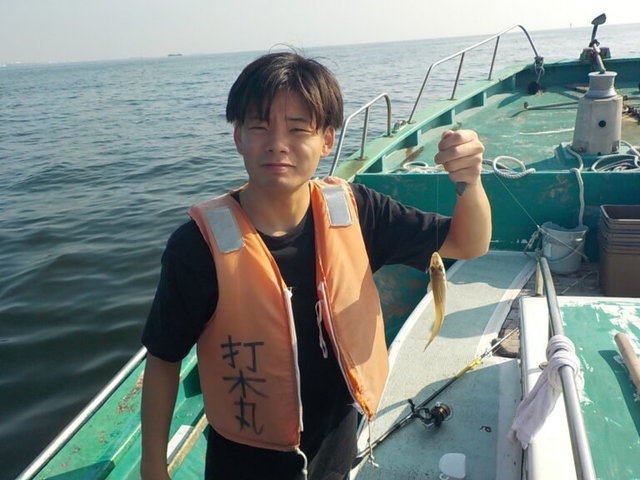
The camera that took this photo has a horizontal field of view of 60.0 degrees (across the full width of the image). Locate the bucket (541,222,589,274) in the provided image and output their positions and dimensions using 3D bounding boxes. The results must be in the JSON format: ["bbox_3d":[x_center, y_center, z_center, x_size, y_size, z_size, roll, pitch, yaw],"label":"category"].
[{"bbox_3d":[1.290,0.043,2.899,0.243,0.226,0.243,2,20,17],"label":"bucket"}]

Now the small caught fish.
[{"bbox_3d":[0.199,0.108,0.955,0.034,0.182,0.036,7,20,12],"label":"small caught fish"}]

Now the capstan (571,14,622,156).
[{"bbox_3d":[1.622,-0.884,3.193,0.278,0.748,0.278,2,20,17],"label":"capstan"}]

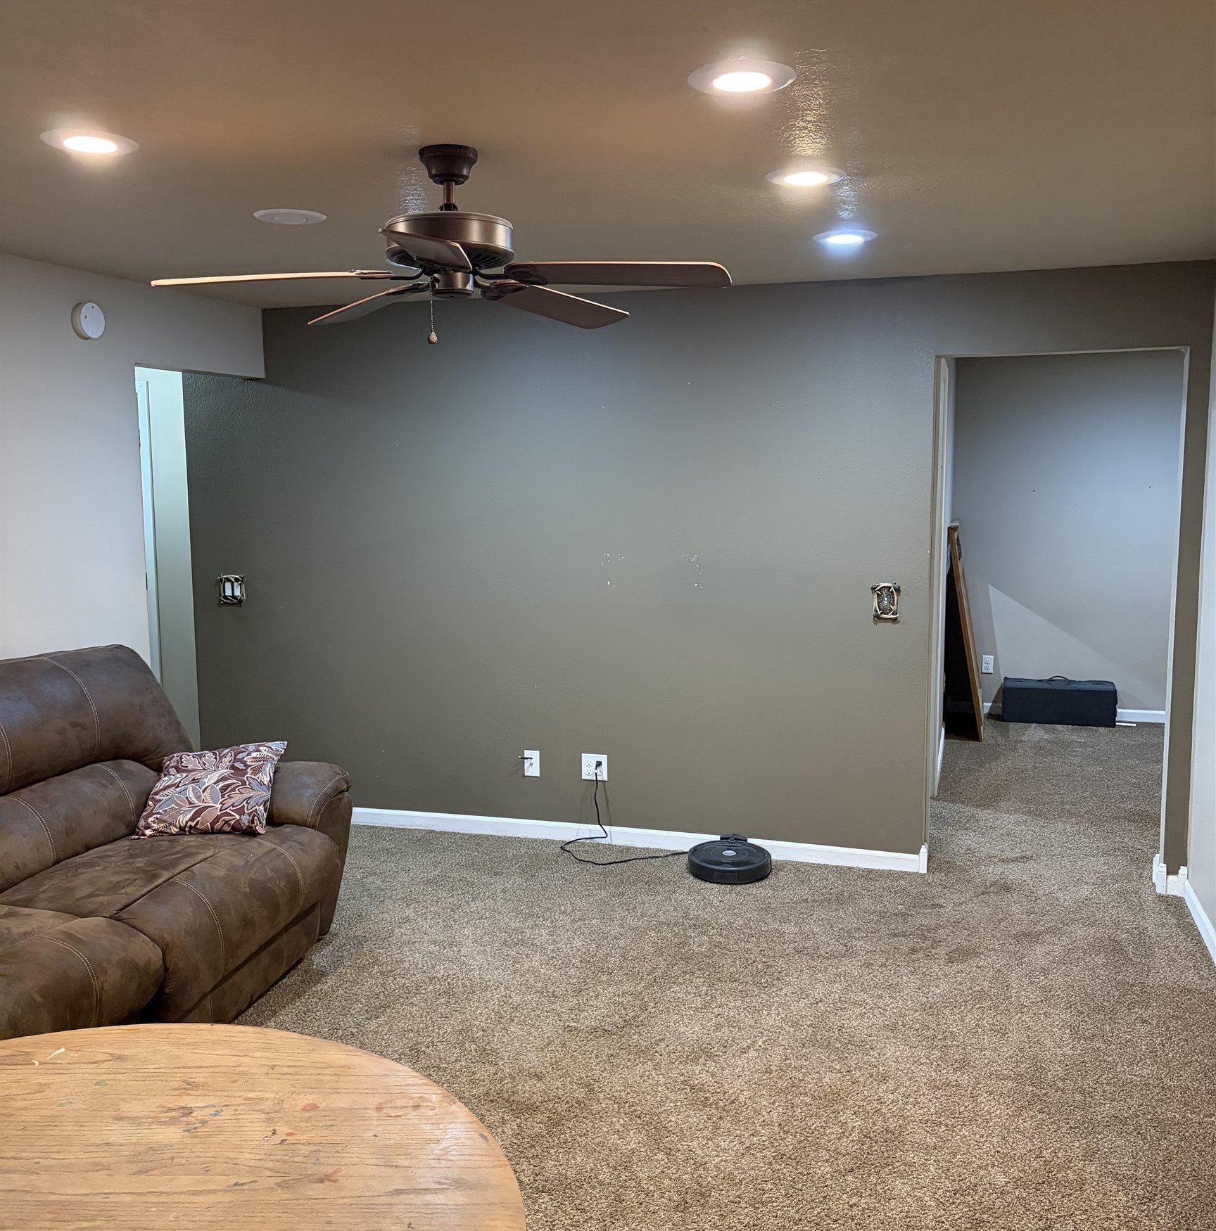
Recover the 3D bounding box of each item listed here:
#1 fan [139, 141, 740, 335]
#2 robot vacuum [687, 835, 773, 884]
[{"bbox_3d":[-0.371,-0.908,2.846,1.300,0.340,1.270,-1,6,-2],"label":"fan"},{"bbox_3d":[0.488,0.985,4.859,0.340,0.092,0.345,1,6,17],"label":"robot vacuum"}]

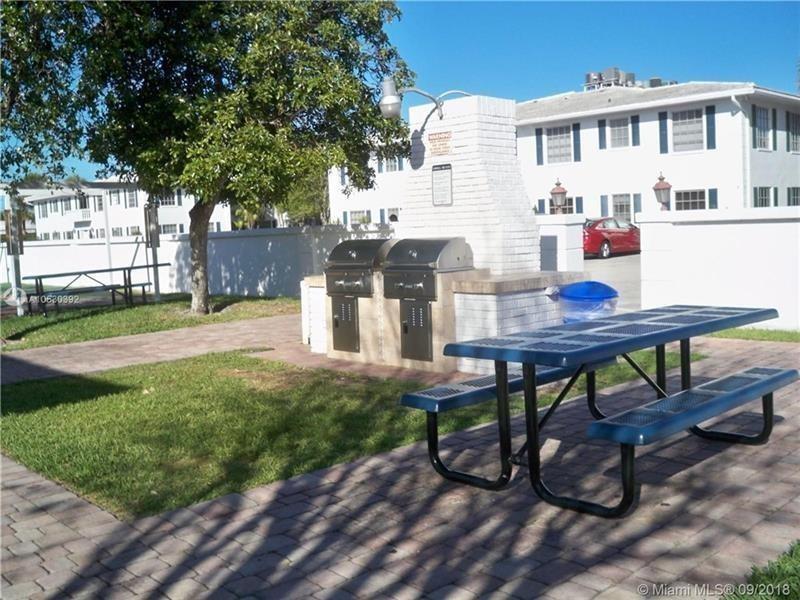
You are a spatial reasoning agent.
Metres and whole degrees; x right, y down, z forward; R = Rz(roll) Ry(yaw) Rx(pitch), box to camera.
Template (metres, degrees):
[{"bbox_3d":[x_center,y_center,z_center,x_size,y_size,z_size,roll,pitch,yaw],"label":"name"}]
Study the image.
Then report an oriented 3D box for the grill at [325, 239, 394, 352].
[{"bbox_3d":[-0.354,-0.040,8.759,0.750,1.200,0.620,2,6,44],"label":"grill"}]

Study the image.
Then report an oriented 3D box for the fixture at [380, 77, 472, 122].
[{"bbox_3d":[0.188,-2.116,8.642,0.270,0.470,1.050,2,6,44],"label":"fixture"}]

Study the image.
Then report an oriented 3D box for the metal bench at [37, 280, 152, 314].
[{"bbox_3d":[-5.355,0.026,14.588,0.300,0.450,1.830,2,6,44],"label":"metal bench"}]

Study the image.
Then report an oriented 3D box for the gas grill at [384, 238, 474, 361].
[{"bbox_3d":[0.278,-0.017,8.147,0.750,1.200,0.620,2,6,44],"label":"gas grill"}]

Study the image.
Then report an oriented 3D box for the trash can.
[{"bbox_3d":[1.820,0.230,7.743,0.560,0.820,0.560,-2,5,0],"label":"trash can"}]

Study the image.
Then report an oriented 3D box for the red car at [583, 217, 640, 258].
[{"bbox_3d":[7.759,-2.378,30.961,1.820,1.460,4.650,2,6,44],"label":"red car"}]

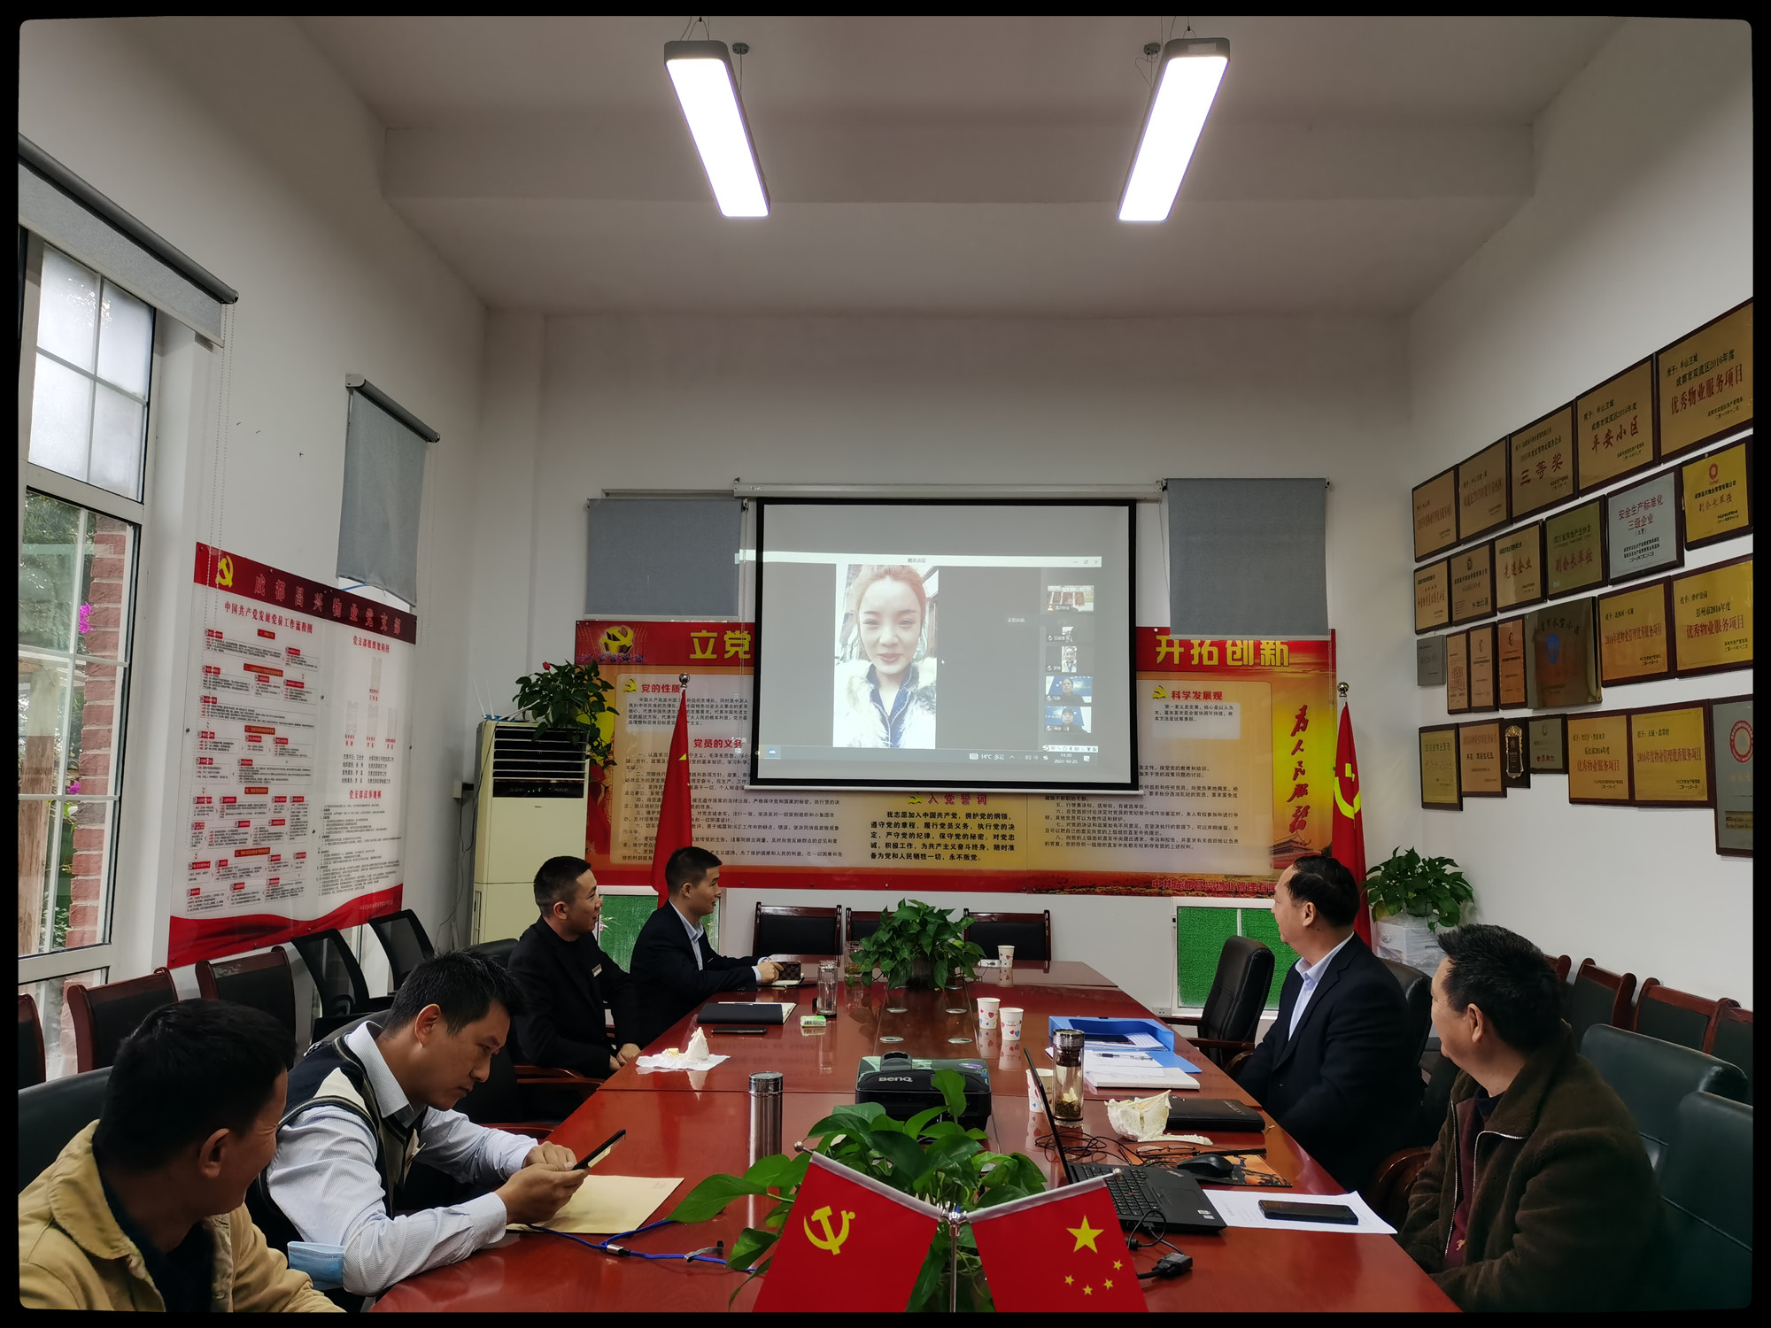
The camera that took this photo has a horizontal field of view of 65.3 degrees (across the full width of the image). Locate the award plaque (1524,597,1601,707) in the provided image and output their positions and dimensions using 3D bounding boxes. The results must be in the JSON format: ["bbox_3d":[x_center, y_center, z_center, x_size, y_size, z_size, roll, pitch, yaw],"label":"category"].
[{"bbox_3d":[2.773,-0.031,5.638,0.030,0.411,0.623,1,-5,2],"label":"award plaque"}]

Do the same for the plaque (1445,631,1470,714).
[{"bbox_3d":[2.702,0.048,6.487,0.020,0.375,0.256,1,-5,1],"label":"plaque"}]

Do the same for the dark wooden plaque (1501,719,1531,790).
[{"bbox_3d":[2.894,0.410,6.322,0.025,0.318,0.242,1,-5,0],"label":"dark wooden plaque"}]

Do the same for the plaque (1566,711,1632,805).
[{"bbox_3d":[2.669,0.354,5.149,0.020,0.344,0.463,1,-5,1],"label":"plaque"}]

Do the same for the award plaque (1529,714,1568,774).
[{"bbox_3d":[2.852,0.349,5.939,0.022,0.245,0.310,1,-6,2],"label":"award plaque"}]

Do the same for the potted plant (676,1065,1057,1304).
[{"bbox_3d":[-0.032,0.712,1.760,0.460,0.360,0.420,1,-6,2],"label":"potted plant"}]

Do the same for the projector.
[{"bbox_3d":[0.084,0.962,3.069,0.292,0.120,0.225,0,-6,5],"label":"projector"}]

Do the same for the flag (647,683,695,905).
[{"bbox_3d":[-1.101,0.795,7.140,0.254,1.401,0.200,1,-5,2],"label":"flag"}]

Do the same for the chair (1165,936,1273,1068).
[{"bbox_3d":[1.035,1.486,4.847,0.630,1.020,0.600,0,-5,5],"label":"chair"}]

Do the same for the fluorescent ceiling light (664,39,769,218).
[{"bbox_3d":[-0.565,-1.840,4.848,0.196,0.066,1.180,1,-5,2],"label":"fluorescent ceiling light"}]

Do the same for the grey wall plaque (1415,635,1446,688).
[{"bbox_3d":[2.807,-0.012,7.071,0.020,0.248,0.394,1,-5,2],"label":"grey wall plaque"}]

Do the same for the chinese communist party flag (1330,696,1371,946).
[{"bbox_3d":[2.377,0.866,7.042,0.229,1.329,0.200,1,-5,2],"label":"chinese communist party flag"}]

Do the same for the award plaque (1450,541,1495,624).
[{"bbox_3d":[2.883,-0.387,6.775,0.022,0.353,0.485,1,-6,2],"label":"award plaque"}]

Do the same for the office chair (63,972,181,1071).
[{"bbox_3d":[-1.961,1.385,3.967,0.580,0.930,0.550,1,-6,2],"label":"office chair"}]

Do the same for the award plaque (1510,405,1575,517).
[{"bbox_3d":[2.696,-0.814,5.652,0.020,0.398,0.560,1,-5,1],"label":"award plaque"}]

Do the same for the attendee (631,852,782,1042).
[{"bbox_3d":[-0.665,1.335,5.208,0.630,1.285,0.520,1,-5,-4],"label":"attendee"}]

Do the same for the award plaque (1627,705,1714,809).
[{"bbox_3d":[2.890,0.341,5.089,0.025,0.366,0.500,1,-5,0],"label":"award plaque"}]

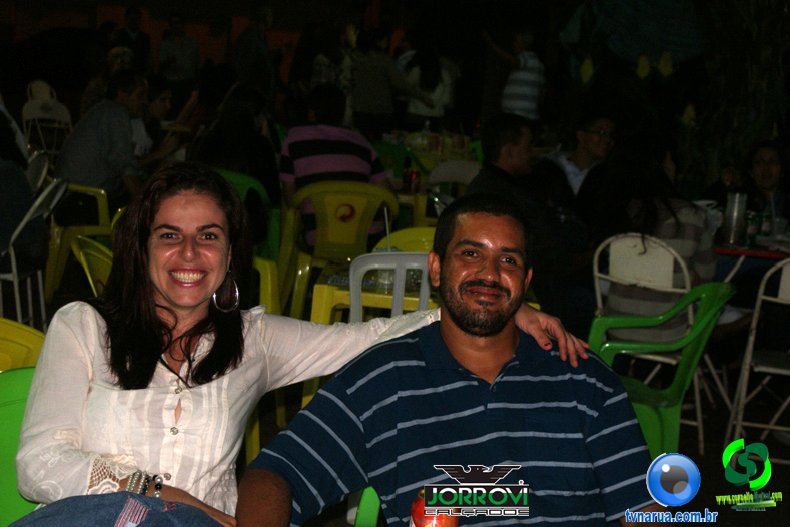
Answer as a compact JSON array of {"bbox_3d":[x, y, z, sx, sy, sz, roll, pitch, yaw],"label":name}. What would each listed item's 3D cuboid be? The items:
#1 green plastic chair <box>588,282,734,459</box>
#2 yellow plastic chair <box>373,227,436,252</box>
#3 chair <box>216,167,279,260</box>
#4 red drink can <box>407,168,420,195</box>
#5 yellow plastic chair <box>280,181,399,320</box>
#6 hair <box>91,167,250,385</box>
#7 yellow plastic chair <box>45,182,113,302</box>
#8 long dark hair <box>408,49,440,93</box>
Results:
[{"bbox_3d":[0.764,0.410,4.601,0.510,0.770,0.550,4,8,5],"label":"green plastic chair"},{"bbox_3d":[0.146,0.276,5.243,0.560,0.785,0.550,3,8,0],"label":"yellow plastic chair"},{"bbox_3d":[-0.877,-0.080,7.321,0.560,0.785,0.550,4,8,5],"label":"chair"},{"bbox_3d":[0.090,-0.399,7.150,0.066,0.122,0.066,3,8,0],"label":"red drink can"},{"bbox_3d":[-0.266,0.003,6.975,0.560,0.785,0.550,2,8,-5],"label":"yellow plastic chair"},{"bbox_3d":[-0.373,0.021,2.430,0.250,0.350,0.240,2,8,-7],"label":"hair"},{"bbox_3d":[-1.733,-0.176,7.667,0.550,0.785,0.560,-5,11,-42],"label":"yellow plastic chair"},{"bbox_3d":[0.248,-1.680,12.800,0.280,0.400,0.240,3,8,0],"label":"long dark hair"}]

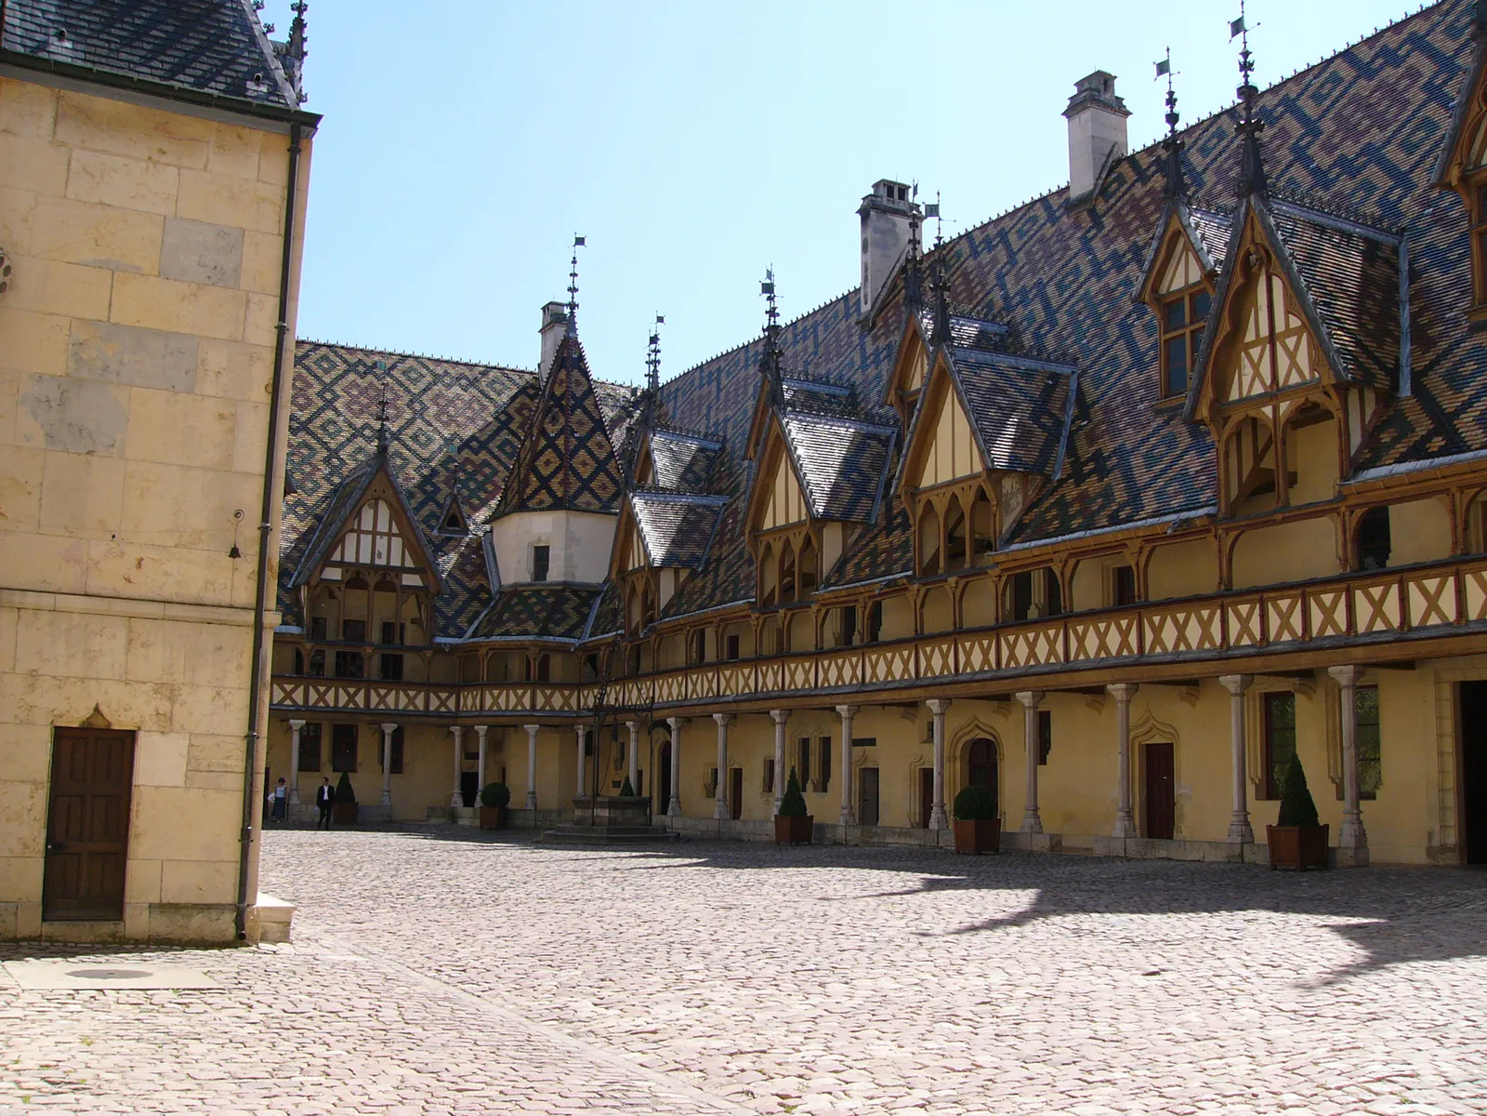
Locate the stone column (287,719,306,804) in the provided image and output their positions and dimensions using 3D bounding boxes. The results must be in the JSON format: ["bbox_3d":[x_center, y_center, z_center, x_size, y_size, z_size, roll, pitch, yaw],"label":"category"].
[{"bbox_3d":[-17.409,7.959,60.249,0.510,3.250,0.510,6,-10,-28],"label":"stone column"}]

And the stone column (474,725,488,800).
[{"bbox_3d":[-10.635,8.470,62.668,0.510,3.250,0.510,6,-10,-28],"label":"stone column"}]

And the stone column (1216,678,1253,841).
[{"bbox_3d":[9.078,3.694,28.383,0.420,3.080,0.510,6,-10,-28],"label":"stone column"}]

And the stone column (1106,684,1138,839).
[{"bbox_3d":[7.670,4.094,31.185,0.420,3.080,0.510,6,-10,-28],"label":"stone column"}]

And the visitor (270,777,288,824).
[{"bbox_3d":[-17.753,9.273,59.200,0.580,1.692,0.400,2,-9,-8],"label":"visitor"}]

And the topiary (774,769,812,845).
[{"bbox_3d":[1.415,6.876,43.000,0.770,2.125,0.770,6,-10,-28],"label":"topiary"}]

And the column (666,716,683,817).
[{"bbox_3d":[-2.323,7.098,52.585,0.510,3.250,0.510,1,-9,0],"label":"column"}]

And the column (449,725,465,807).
[{"bbox_3d":[-11.739,8.567,63.450,0.510,3.250,0.510,6,-10,-28],"label":"column"}]

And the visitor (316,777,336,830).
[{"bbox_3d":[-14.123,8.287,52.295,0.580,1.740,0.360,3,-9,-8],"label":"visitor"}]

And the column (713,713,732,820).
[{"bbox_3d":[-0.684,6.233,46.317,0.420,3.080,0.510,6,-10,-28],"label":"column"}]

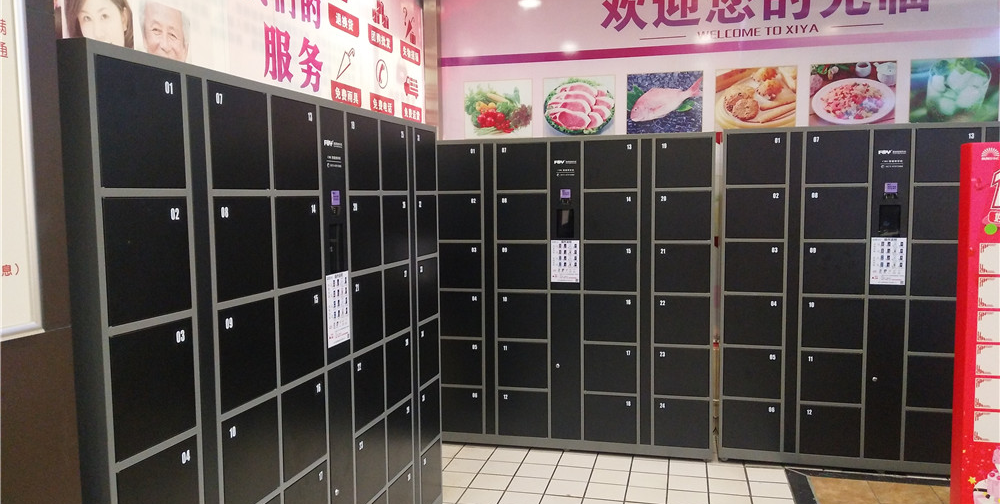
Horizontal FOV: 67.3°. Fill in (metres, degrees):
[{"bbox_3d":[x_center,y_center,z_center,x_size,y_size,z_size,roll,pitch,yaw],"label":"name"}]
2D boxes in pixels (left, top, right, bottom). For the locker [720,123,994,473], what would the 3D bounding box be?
[{"bbox_3d":[2.091,0.250,4.207,1.650,1.856,0.450,1,5,14],"label":"locker"}]

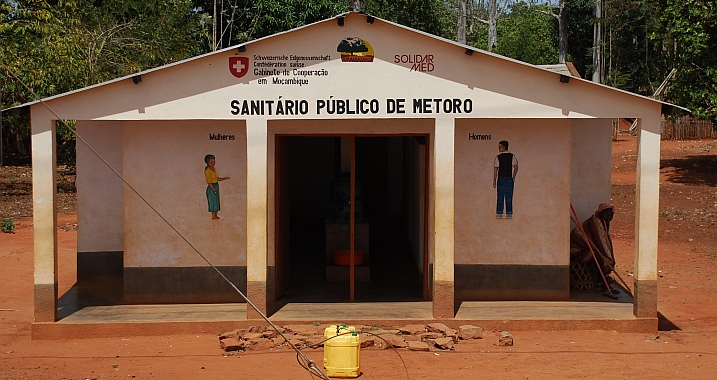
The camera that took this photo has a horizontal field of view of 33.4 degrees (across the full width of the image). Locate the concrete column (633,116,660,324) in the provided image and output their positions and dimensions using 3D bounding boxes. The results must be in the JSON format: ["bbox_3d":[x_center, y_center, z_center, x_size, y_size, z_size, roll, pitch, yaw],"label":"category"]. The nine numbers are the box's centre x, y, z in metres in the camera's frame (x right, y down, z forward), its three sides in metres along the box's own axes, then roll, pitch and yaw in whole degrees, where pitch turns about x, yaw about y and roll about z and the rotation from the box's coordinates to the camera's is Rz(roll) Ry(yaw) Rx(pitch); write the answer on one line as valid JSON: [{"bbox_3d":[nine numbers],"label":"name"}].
[{"bbox_3d":[3.166,0.308,13.150,0.193,2.191,0.190,0,4,-1],"label":"concrete column"}]

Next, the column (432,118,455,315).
[{"bbox_3d":[0.934,0.309,13.080,0.199,2.176,0.190,0,4,-1],"label":"column"}]

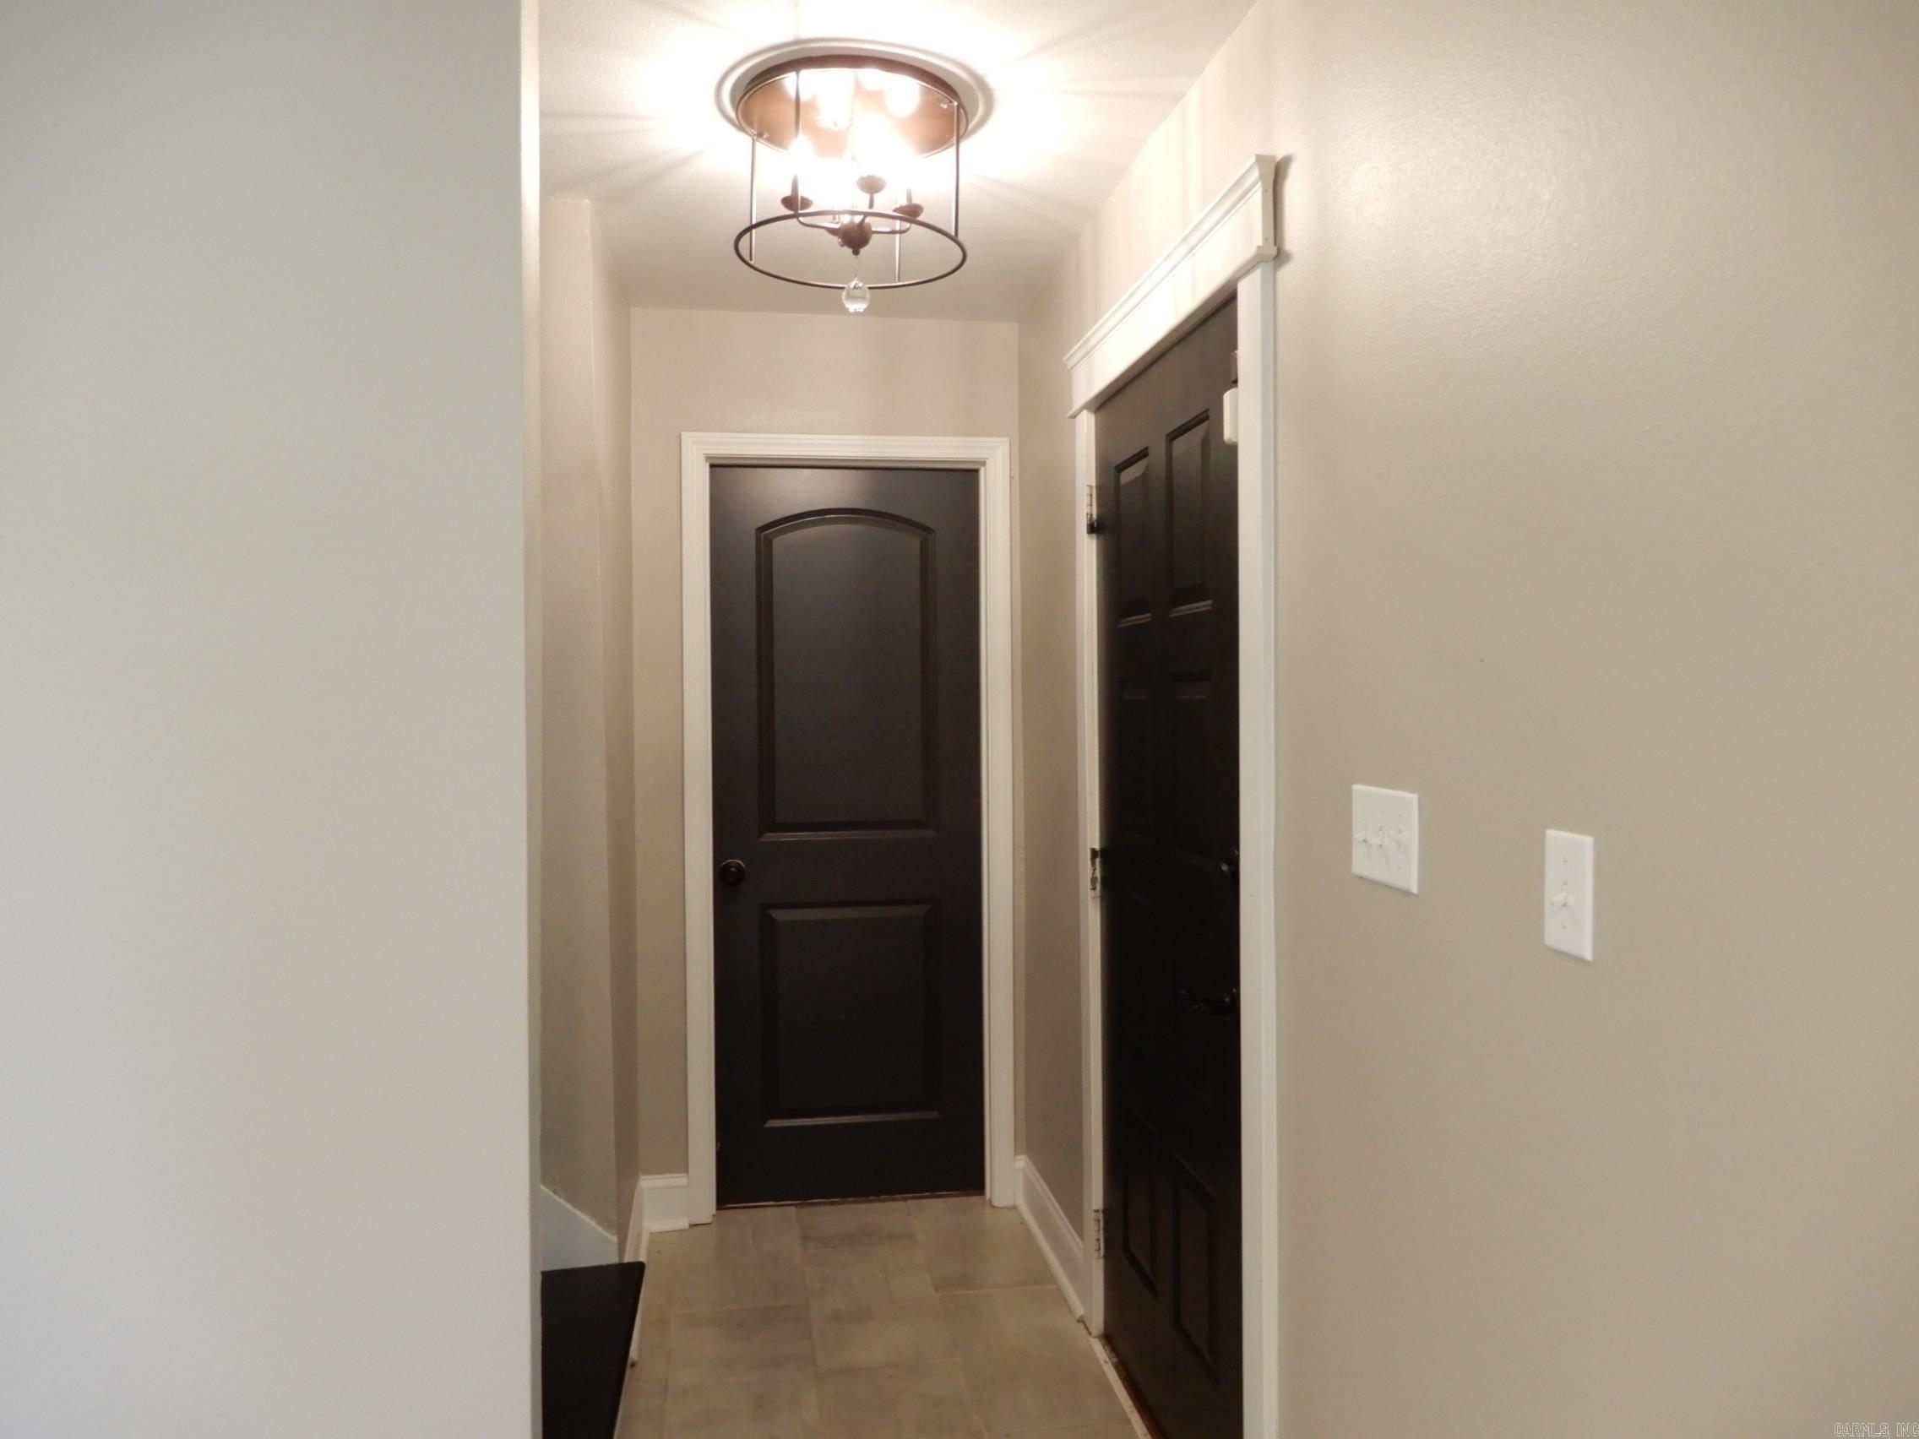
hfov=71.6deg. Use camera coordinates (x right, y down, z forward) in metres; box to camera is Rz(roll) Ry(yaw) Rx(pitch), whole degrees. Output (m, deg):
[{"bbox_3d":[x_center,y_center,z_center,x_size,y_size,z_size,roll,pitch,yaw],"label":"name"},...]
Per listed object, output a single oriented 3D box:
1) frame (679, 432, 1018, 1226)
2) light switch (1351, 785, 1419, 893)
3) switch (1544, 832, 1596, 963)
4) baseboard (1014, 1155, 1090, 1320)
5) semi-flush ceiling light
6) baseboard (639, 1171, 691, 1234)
[{"bbox_3d":[-0.295,0.295,3.641,0.885,2.121,0.099,-1,1,-9],"label":"frame"},{"bbox_3d":[0.505,0.141,1.593,0.018,0.113,0.162,-1,1,-9],"label":"light switch"},{"bbox_3d":[0.562,0.162,1.235,0.018,0.113,0.070,-1,1,-9],"label":"switch"},{"bbox_3d":[0.236,1.282,3.364,0.022,0.145,0.679,-1,1,-9],"label":"baseboard"},{"bbox_3d":[-0.181,-0.895,2.324,0.422,0.354,0.422,-1,1,-9],"label":"semi-flush ceiling light"},{"bbox_3d":[-0.778,1.290,3.535,0.123,0.145,0.022,-1,1,-9],"label":"baseboard"}]

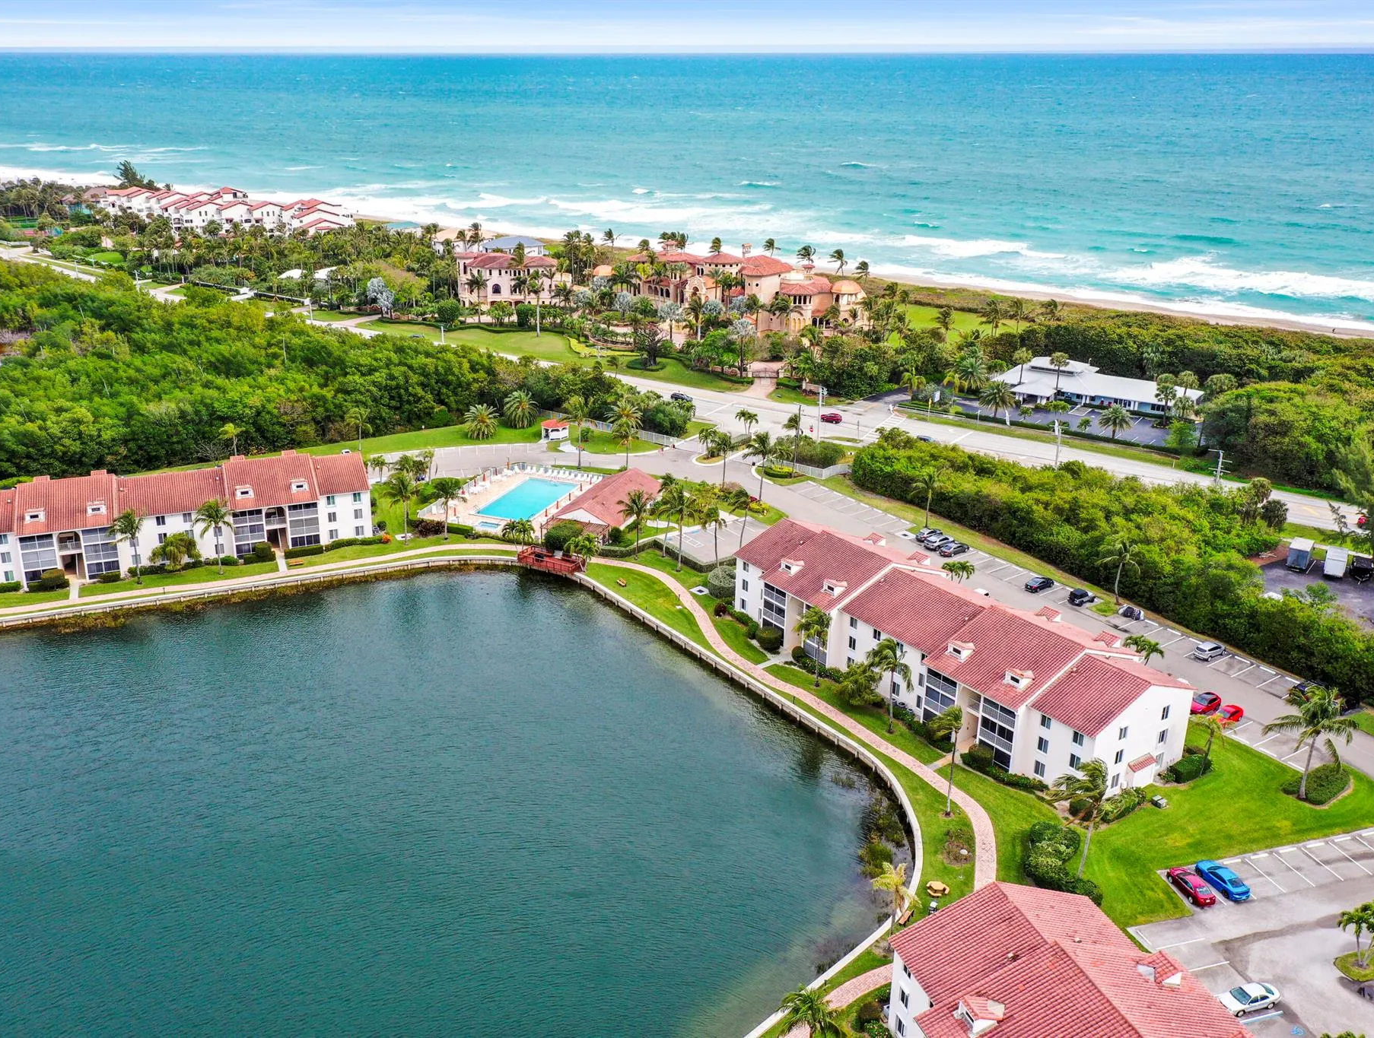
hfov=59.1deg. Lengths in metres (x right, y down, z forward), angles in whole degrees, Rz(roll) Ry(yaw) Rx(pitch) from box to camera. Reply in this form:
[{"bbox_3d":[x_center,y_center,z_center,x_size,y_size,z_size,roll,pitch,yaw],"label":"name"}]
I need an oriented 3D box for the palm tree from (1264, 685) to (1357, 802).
[{"bbox_3d":[60.592,22.436,118.897,8.100,11.900,7.800,0,21,0],"label":"palm tree"}]

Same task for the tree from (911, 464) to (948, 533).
[{"bbox_3d":[36.810,-3.100,183.830,5.100,9.460,5.100,0,21,0],"label":"tree"}]

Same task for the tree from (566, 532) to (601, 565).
[{"bbox_3d":[-14.317,4.672,166.665,4.742,5.338,4.505,0,21,0],"label":"tree"}]

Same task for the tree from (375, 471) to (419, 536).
[{"bbox_3d":[-40.393,-1.330,173.992,5.698,11.207,5.413,0,21,0],"label":"tree"}]

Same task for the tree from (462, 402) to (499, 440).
[{"bbox_3d":[-39.270,-18.449,231.054,6.700,6.700,6.700,0,21,0],"label":"tree"}]

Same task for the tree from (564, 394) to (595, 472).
[{"bbox_3d":[-18.843,-15.011,212.992,5.700,13.400,5.600,0,21,0],"label":"tree"}]

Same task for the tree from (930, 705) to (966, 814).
[{"bbox_3d":[24.596,23.501,116.437,3.400,11.700,3.700,0,21,0],"label":"tree"}]

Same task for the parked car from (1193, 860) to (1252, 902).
[{"bbox_3d":[46.232,31.013,104.365,1.900,1.460,5.000,-7,22,-17],"label":"parked car"}]

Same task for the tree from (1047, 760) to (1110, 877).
[{"bbox_3d":[32.620,26.005,102.753,5.343,11.963,4.809,0,21,0],"label":"tree"}]

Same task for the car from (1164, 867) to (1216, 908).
[{"bbox_3d":[44.907,32.460,107.594,1.780,1.420,4.550,-6,22,-16],"label":"car"}]

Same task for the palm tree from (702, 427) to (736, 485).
[{"bbox_3d":[5.880,-9.760,200.120,4.700,10.060,4.500,0,21,0],"label":"palm tree"}]

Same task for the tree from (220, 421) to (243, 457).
[{"bbox_3d":[-80.360,-13.540,214.410,4.100,6.740,4.100,0,21,0],"label":"tree"}]

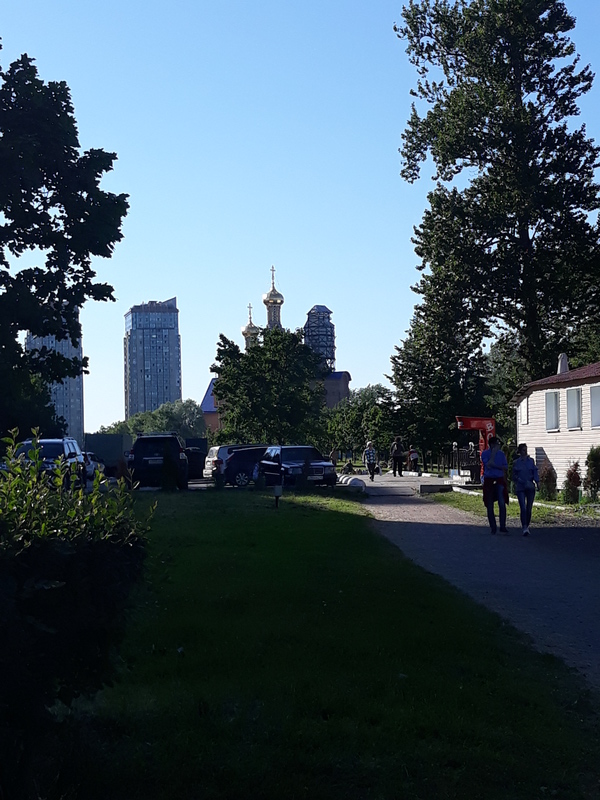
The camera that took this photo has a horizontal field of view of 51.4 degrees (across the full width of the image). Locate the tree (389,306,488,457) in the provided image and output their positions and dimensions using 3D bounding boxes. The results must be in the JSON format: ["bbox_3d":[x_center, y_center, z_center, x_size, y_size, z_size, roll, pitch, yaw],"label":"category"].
[{"bbox_3d":[7.250,-0.600,33.500,5.300,8.700,5.200,-1,-4,0],"label":"tree"}]

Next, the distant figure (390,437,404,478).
[{"bbox_3d":[4.300,2.510,27.500,0.550,1.760,0.400,-3,-5,23],"label":"distant figure"}]

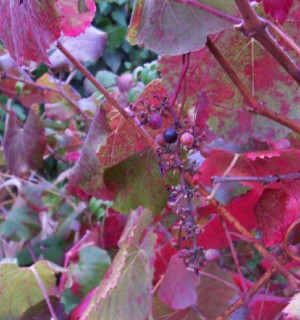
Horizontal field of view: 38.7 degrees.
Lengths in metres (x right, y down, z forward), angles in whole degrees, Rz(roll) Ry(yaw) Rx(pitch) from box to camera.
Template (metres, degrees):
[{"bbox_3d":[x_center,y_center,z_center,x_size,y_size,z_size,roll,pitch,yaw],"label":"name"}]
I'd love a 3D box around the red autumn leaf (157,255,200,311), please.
[{"bbox_3d":[0.026,0.110,0.385,0.036,0.051,0.012,-3,3,0],"label":"red autumn leaf"}]

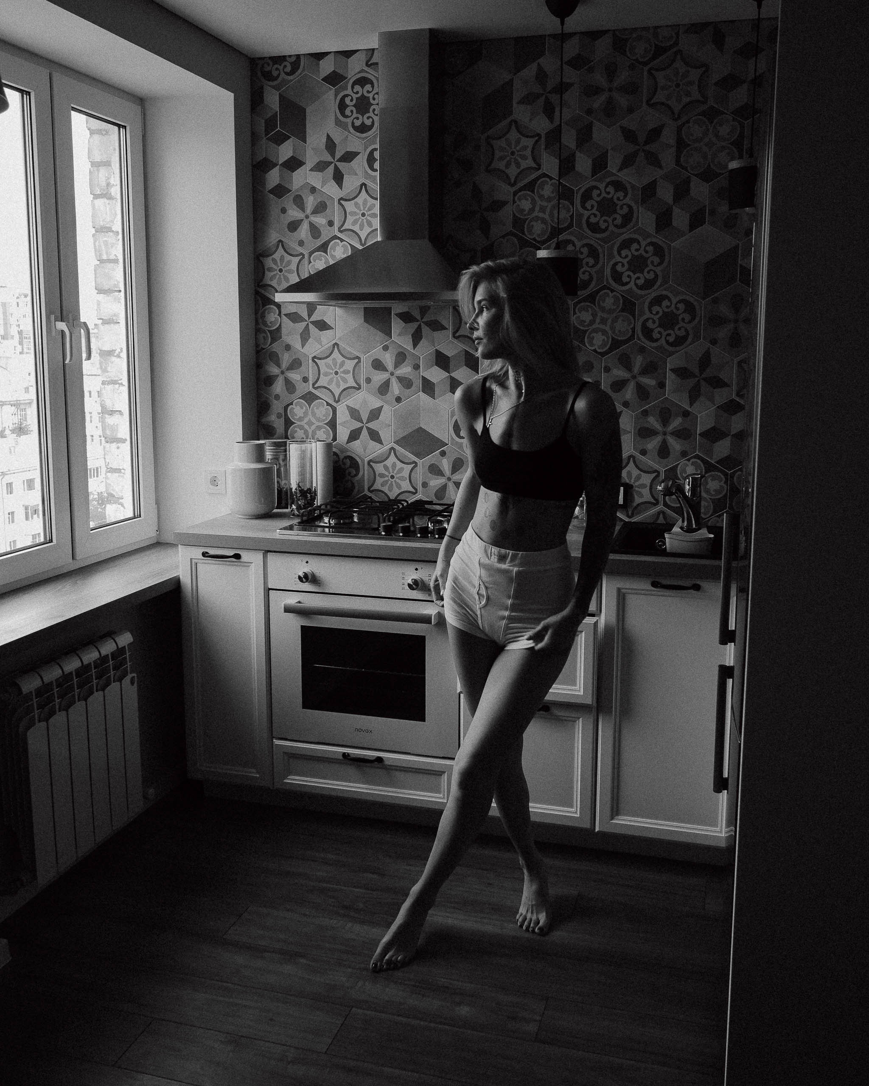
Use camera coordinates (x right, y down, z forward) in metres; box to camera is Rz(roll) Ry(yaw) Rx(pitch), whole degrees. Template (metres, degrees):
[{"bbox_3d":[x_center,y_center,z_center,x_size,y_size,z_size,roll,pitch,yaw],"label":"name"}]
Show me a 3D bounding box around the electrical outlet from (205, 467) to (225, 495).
[{"bbox_3d":[-0.792,-0.221,3.476,0.082,0.084,0.015,3,9,16],"label":"electrical outlet"}]

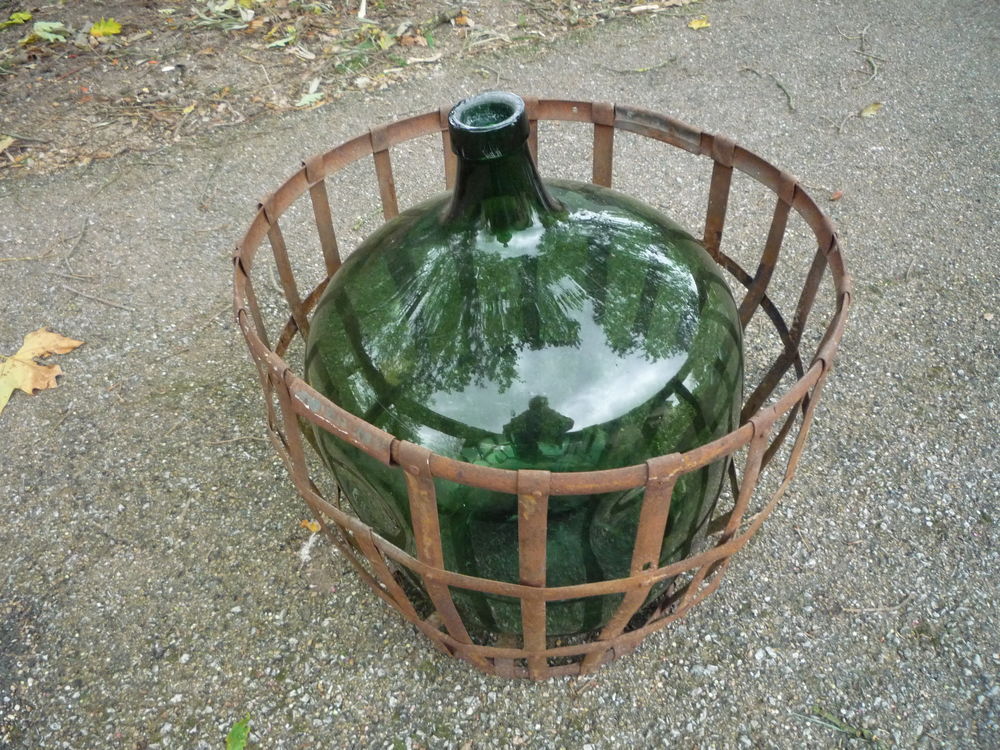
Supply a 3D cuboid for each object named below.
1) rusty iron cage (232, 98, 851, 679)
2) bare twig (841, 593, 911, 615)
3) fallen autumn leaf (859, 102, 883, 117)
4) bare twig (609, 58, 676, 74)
[{"bbox_3d":[0.043,0.028,1.037,0.608,0.463,0.608,0,44,0],"label":"rusty iron cage"},{"bbox_3d":[0.475,0.290,1.087,0.098,0.005,0.016,-8,45,-8],"label":"bare twig"},{"bbox_3d":[0.860,-0.614,2.002,0.027,0.015,0.093,29,51,27],"label":"fallen autumn leaf"},{"bbox_3d":[0.366,-0.773,2.178,0.195,0.008,0.041,-13,46,-13],"label":"bare twig"}]

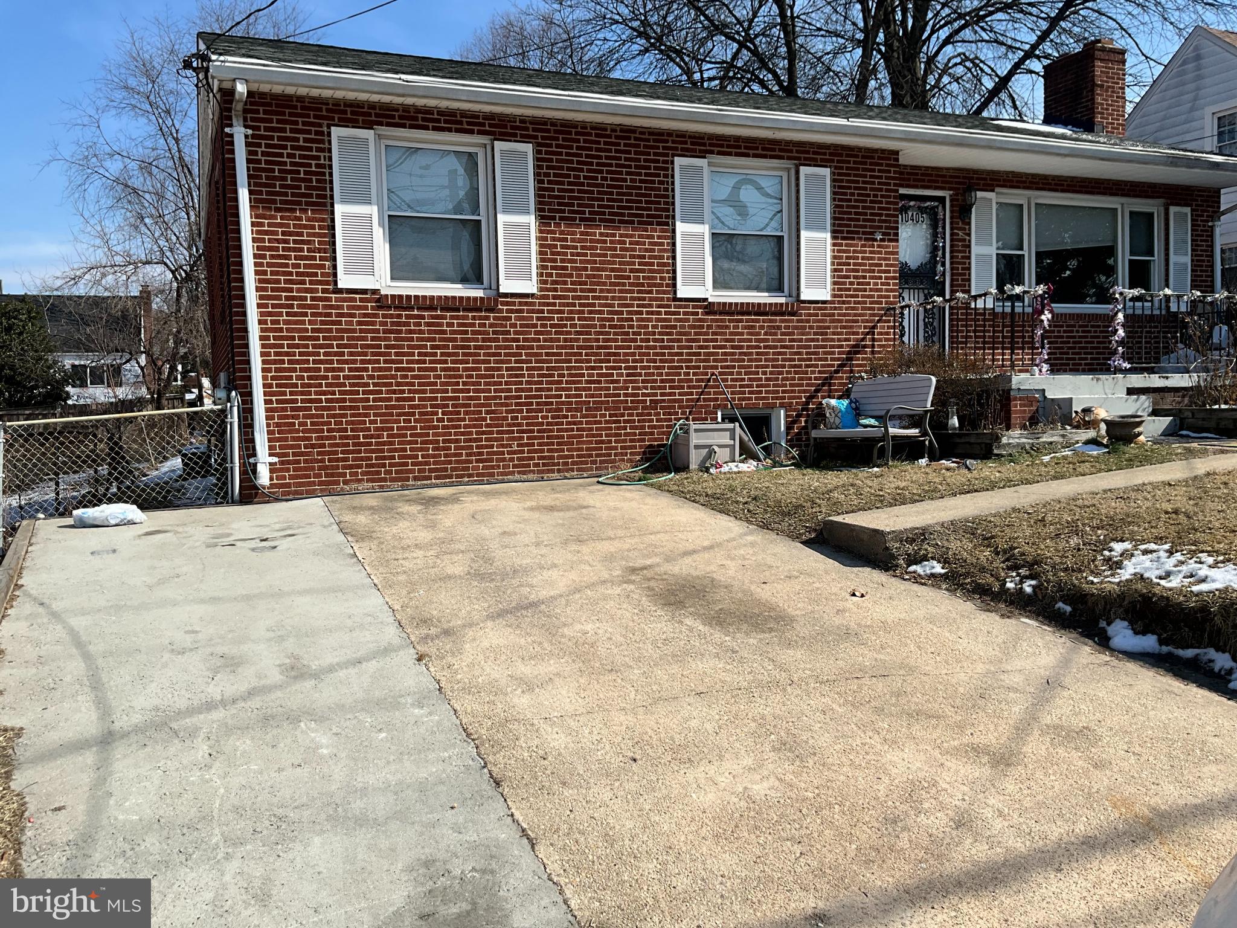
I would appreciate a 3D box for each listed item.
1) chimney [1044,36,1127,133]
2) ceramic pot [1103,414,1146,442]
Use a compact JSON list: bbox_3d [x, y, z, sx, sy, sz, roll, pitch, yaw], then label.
[{"bbox_3d":[7.170,-5.687,15.953,0.660,1.450,1.000,-3,4,-23],"label":"chimney"},{"bbox_3d":[4.516,-0.306,9.250,0.400,0.250,0.400,-1,4,0],"label":"ceramic pot"}]

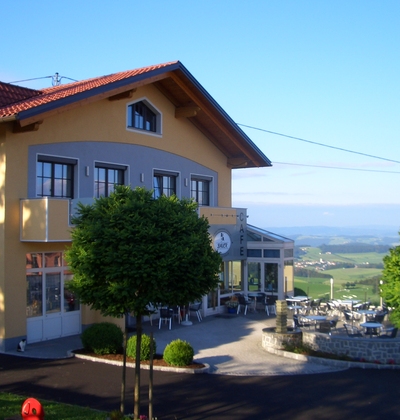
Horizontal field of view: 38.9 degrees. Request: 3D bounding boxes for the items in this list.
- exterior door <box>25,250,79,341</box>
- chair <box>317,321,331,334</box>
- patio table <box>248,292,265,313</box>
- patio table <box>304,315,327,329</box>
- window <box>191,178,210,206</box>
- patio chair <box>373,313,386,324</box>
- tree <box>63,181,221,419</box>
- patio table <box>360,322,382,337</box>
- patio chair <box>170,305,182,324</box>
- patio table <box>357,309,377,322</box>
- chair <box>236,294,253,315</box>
[{"bbox_3d":[-4.919,2.916,19.265,0.120,2.900,2.330,-1,-2,35],"label":"exterior door"},{"bbox_3d":[3.868,3.878,17.663,0.560,0.840,0.580,0,-2,-12],"label":"chair"},{"bbox_3d":[2.512,4.204,25.400,0.700,0.730,0.700,0,-2,0],"label":"patio table"},{"bbox_3d":[3.913,4.015,19.100,0.710,0.730,0.710,0,-2,0],"label":"patio table"},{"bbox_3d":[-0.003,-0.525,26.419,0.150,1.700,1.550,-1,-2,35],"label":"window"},{"bbox_3d":[6.122,3.925,19.203,0.560,0.840,0.580,2,-2,-43],"label":"patio chair"},{"bbox_3d":[-1.092,1.793,10.750,2.980,4.400,2.980,0,-2,0],"label":"tree"},{"bbox_3d":[5.371,3.975,17.700,0.710,0.730,0.710,0,-2,0],"label":"patio table"},{"bbox_3d":[-0.920,4.052,22.300,0.570,0.840,0.580,-1,-2,34],"label":"patio chair"},{"bbox_3d":[5.953,4.012,20.234,0.700,0.740,0.700,0,-2,0],"label":"patio table"},{"bbox_3d":[1.950,4.127,24.700,0.570,0.840,0.580,-1,-2,37],"label":"chair"}]

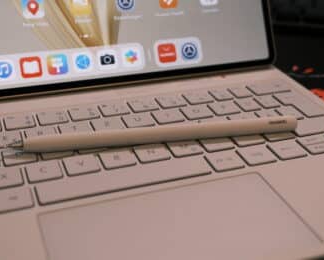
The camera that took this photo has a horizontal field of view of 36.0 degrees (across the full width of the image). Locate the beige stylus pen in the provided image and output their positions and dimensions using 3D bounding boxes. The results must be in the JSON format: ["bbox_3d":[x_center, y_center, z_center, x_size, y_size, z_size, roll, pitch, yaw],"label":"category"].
[{"bbox_3d":[-0.001,0.003,0.274,0.162,0.009,0.009,-4,30,-10],"label":"beige stylus pen"}]

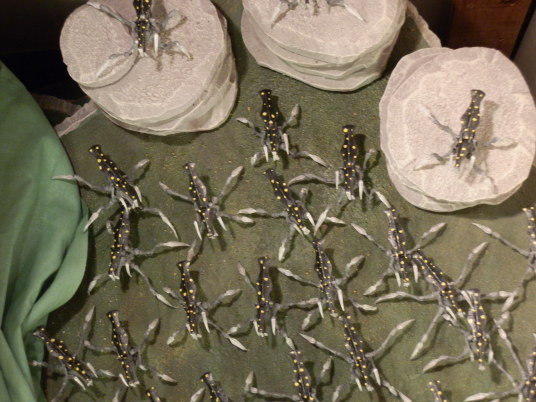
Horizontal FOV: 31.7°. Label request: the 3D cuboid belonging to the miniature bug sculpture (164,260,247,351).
[{"bbox_3d":[-0.051,0.085,0.744,0.065,0.034,0.075,-11,66,-5],"label":"miniature bug sculpture"}]

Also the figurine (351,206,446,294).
[{"bbox_3d":[0.112,0.037,0.765,0.081,0.034,0.066,-10,66,-5],"label":"figurine"}]

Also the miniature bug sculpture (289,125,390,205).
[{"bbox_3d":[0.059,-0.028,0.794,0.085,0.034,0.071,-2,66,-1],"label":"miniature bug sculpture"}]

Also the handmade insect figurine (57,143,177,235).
[{"bbox_3d":[-0.122,-0.003,0.783,0.080,0.034,0.110,-34,70,-14],"label":"handmade insect figurine"}]

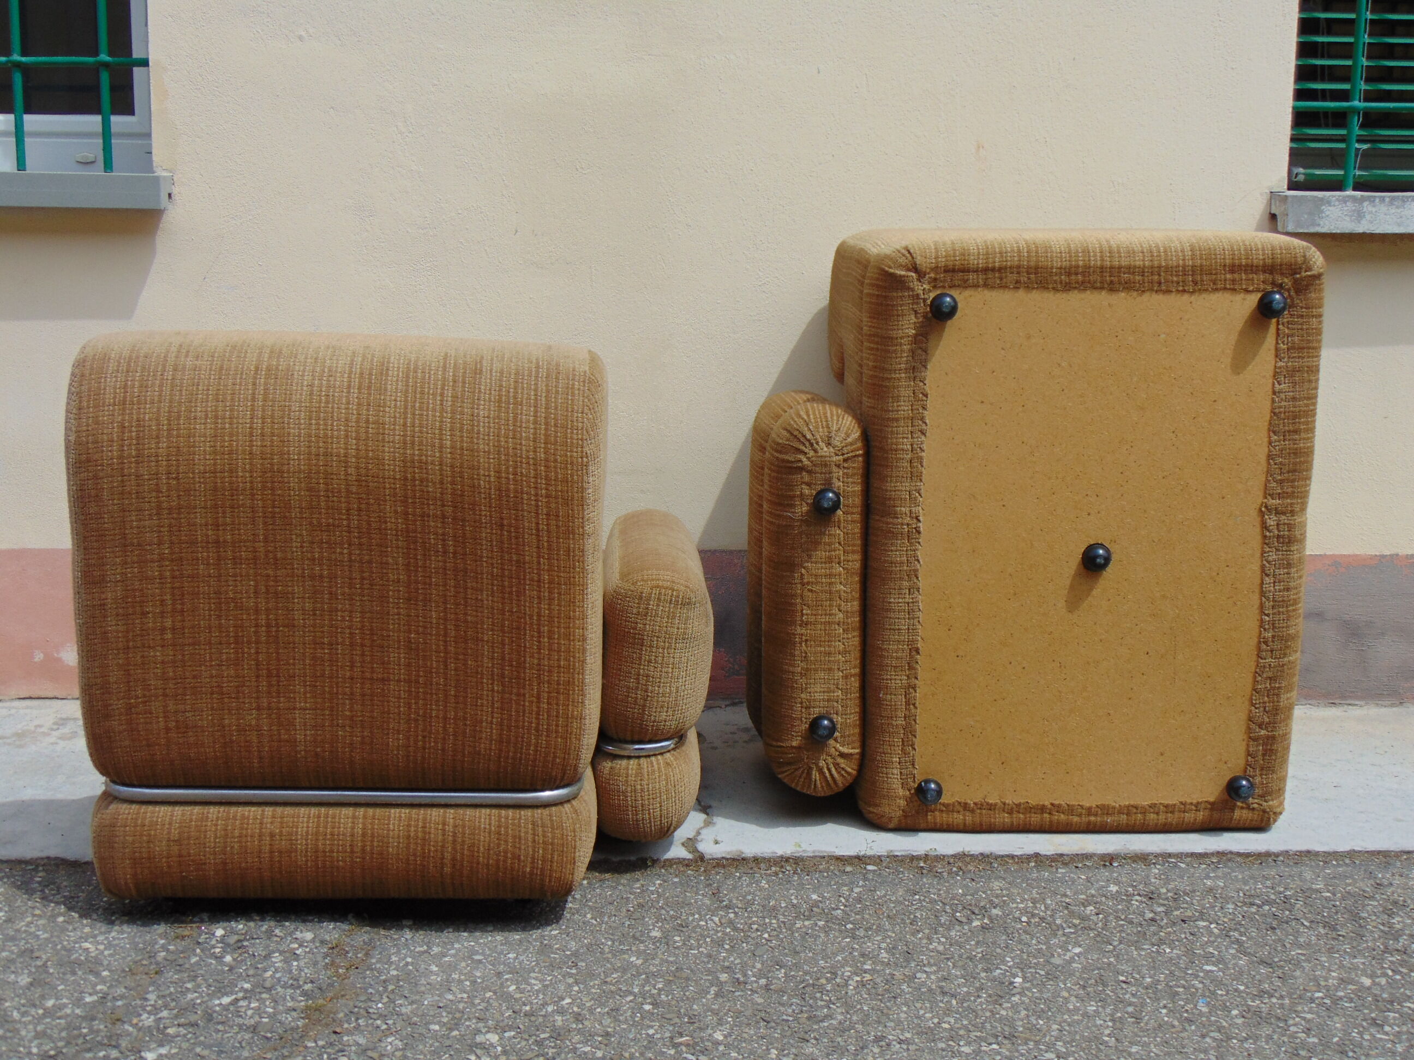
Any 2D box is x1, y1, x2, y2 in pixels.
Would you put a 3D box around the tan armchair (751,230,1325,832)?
[{"bbox_3d":[0.475,-0.031,2.638,0.810,0.900,0.750,0,10,0],"label":"tan armchair"}]

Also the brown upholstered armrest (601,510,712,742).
[{"bbox_3d":[-0.079,0.127,2.480,0.155,0.250,0.610,0,8,-2],"label":"brown upholstered armrest"}]

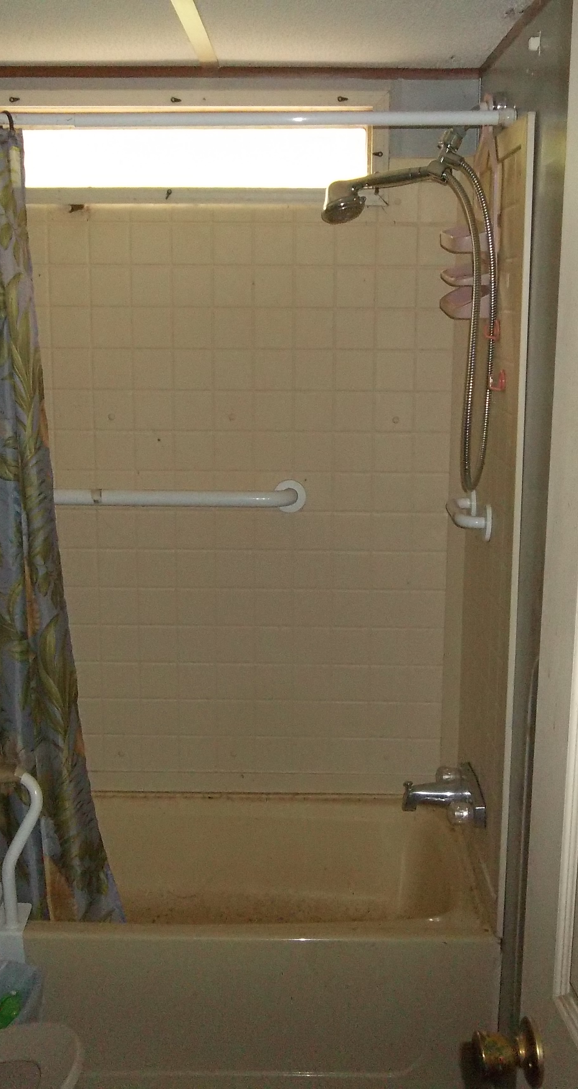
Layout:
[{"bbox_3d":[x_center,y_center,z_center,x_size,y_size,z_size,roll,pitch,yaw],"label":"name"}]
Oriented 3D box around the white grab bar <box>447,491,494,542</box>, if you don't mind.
[{"bbox_3d":[0.386,-0.070,2.481,0.072,0.078,0.300,0,11,1],"label":"white grab bar"}]

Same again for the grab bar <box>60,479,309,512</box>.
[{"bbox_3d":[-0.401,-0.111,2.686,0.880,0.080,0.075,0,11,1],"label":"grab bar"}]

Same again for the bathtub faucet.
[{"bbox_3d":[0.333,0.560,2.513,0.165,0.078,0.275,0,11,1],"label":"bathtub faucet"}]

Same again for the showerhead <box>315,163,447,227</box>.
[{"bbox_3d":[0.189,-0.699,2.258,0.260,0.100,0.085,-10,11,3],"label":"showerhead"}]

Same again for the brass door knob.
[{"bbox_3d":[0.230,0.540,1.210,0.068,0.065,0.065,-1,11,-4],"label":"brass door knob"}]

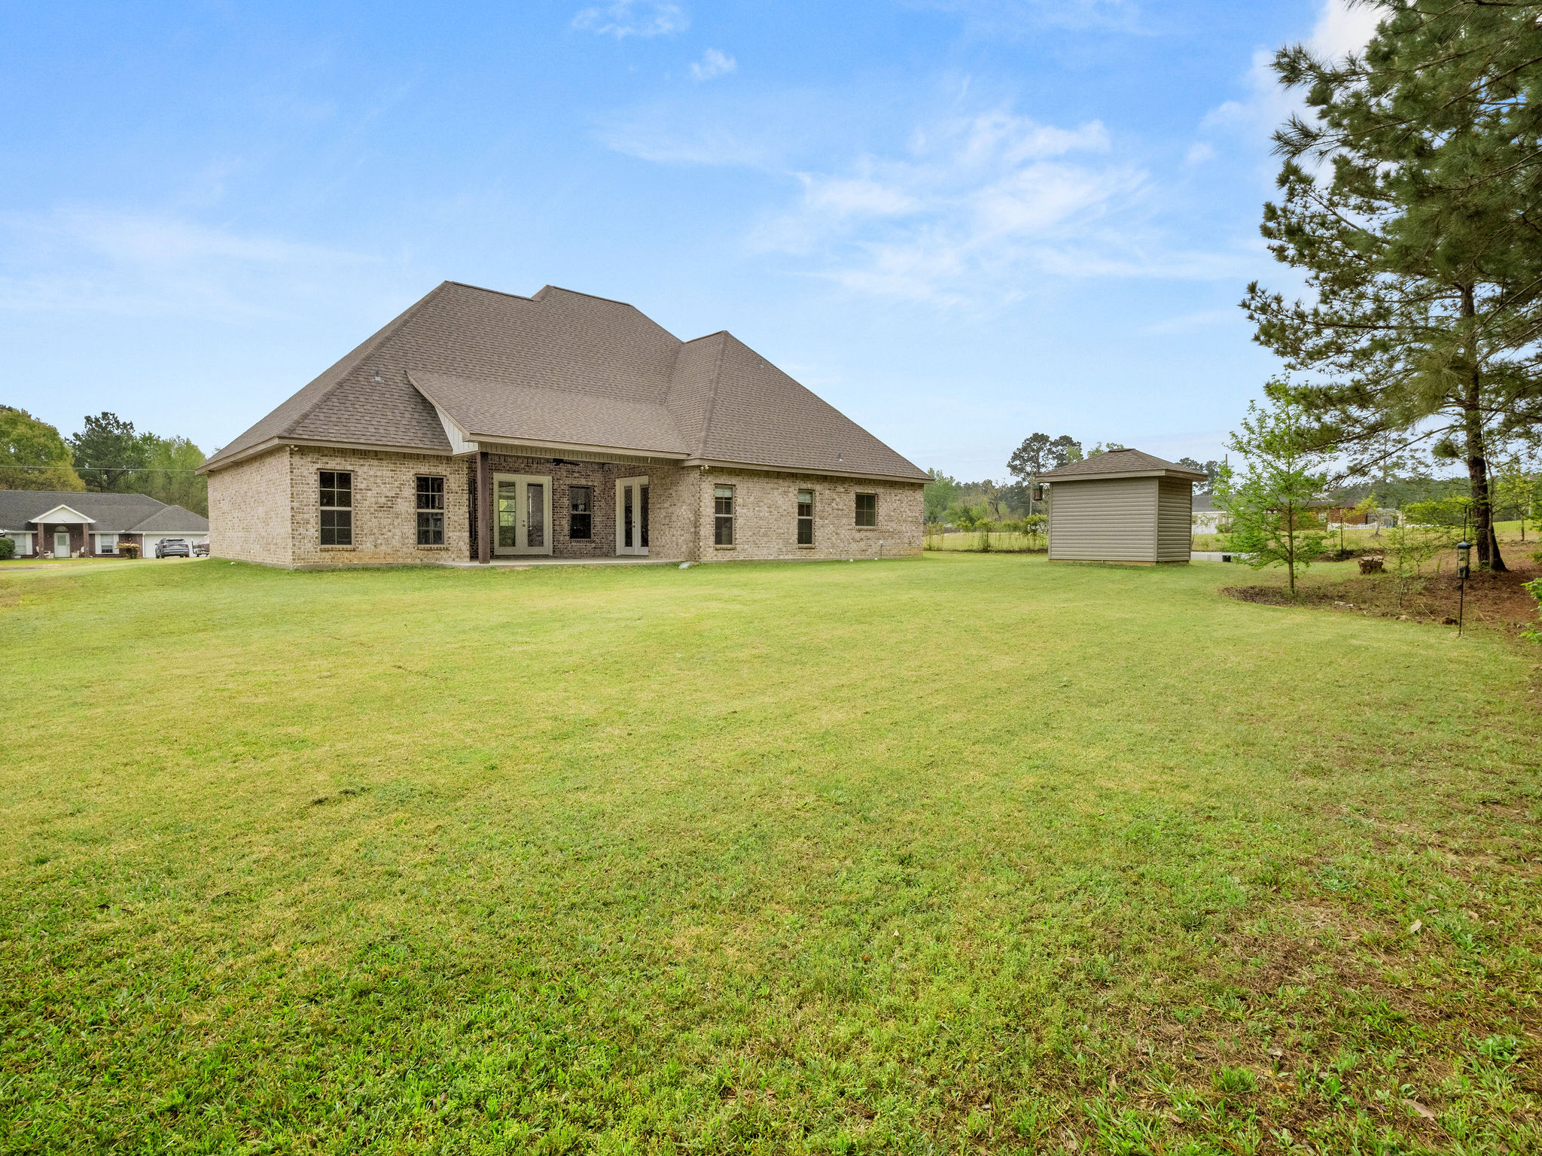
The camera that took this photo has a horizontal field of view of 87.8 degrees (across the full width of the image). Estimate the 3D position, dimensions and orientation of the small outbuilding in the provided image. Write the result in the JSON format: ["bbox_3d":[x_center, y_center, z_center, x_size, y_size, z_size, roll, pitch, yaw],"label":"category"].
[{"bbox_3d":[10.358,-2.121,23.758,3.010,3.330,3.737,-2,4,-42],"label":"small outbuilding"}]

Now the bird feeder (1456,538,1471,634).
[{"bbox_3d":[7.254,0.101,8.400,0.140,1.022,0.140,0,3,0],"label":"bird feeder"}]

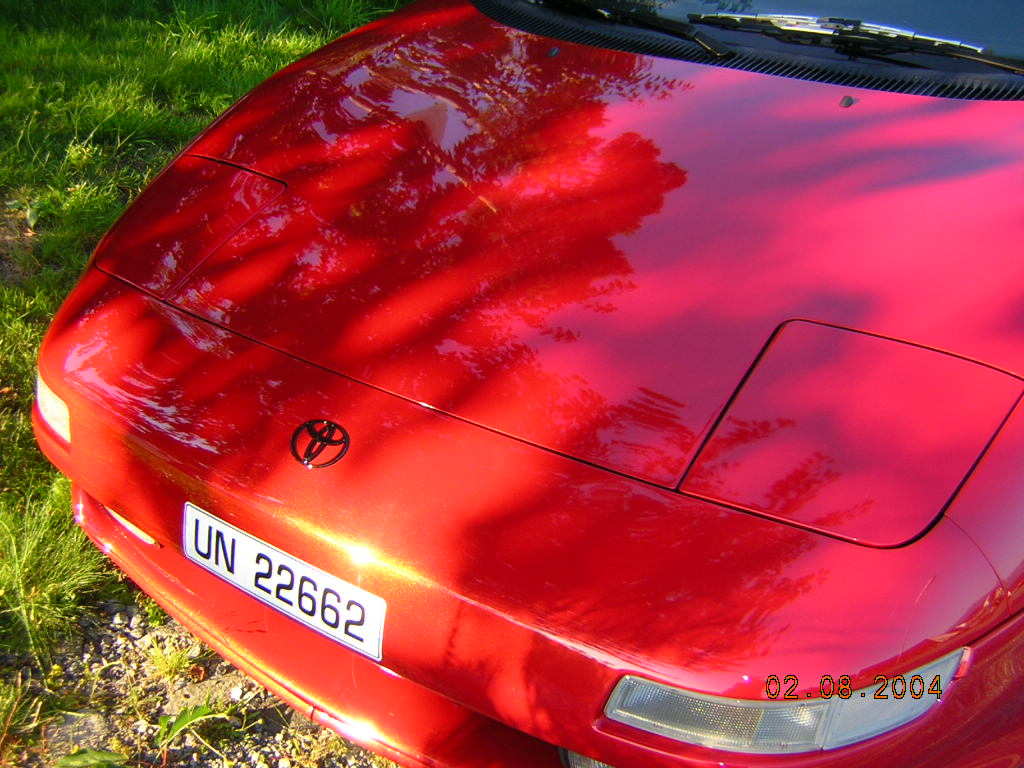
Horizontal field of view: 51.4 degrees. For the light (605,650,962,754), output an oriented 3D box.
[{"bbox_3d":[0.305,0.343,1.186,0.396,0.083,0.107,2,31,4],"label":"light"}]

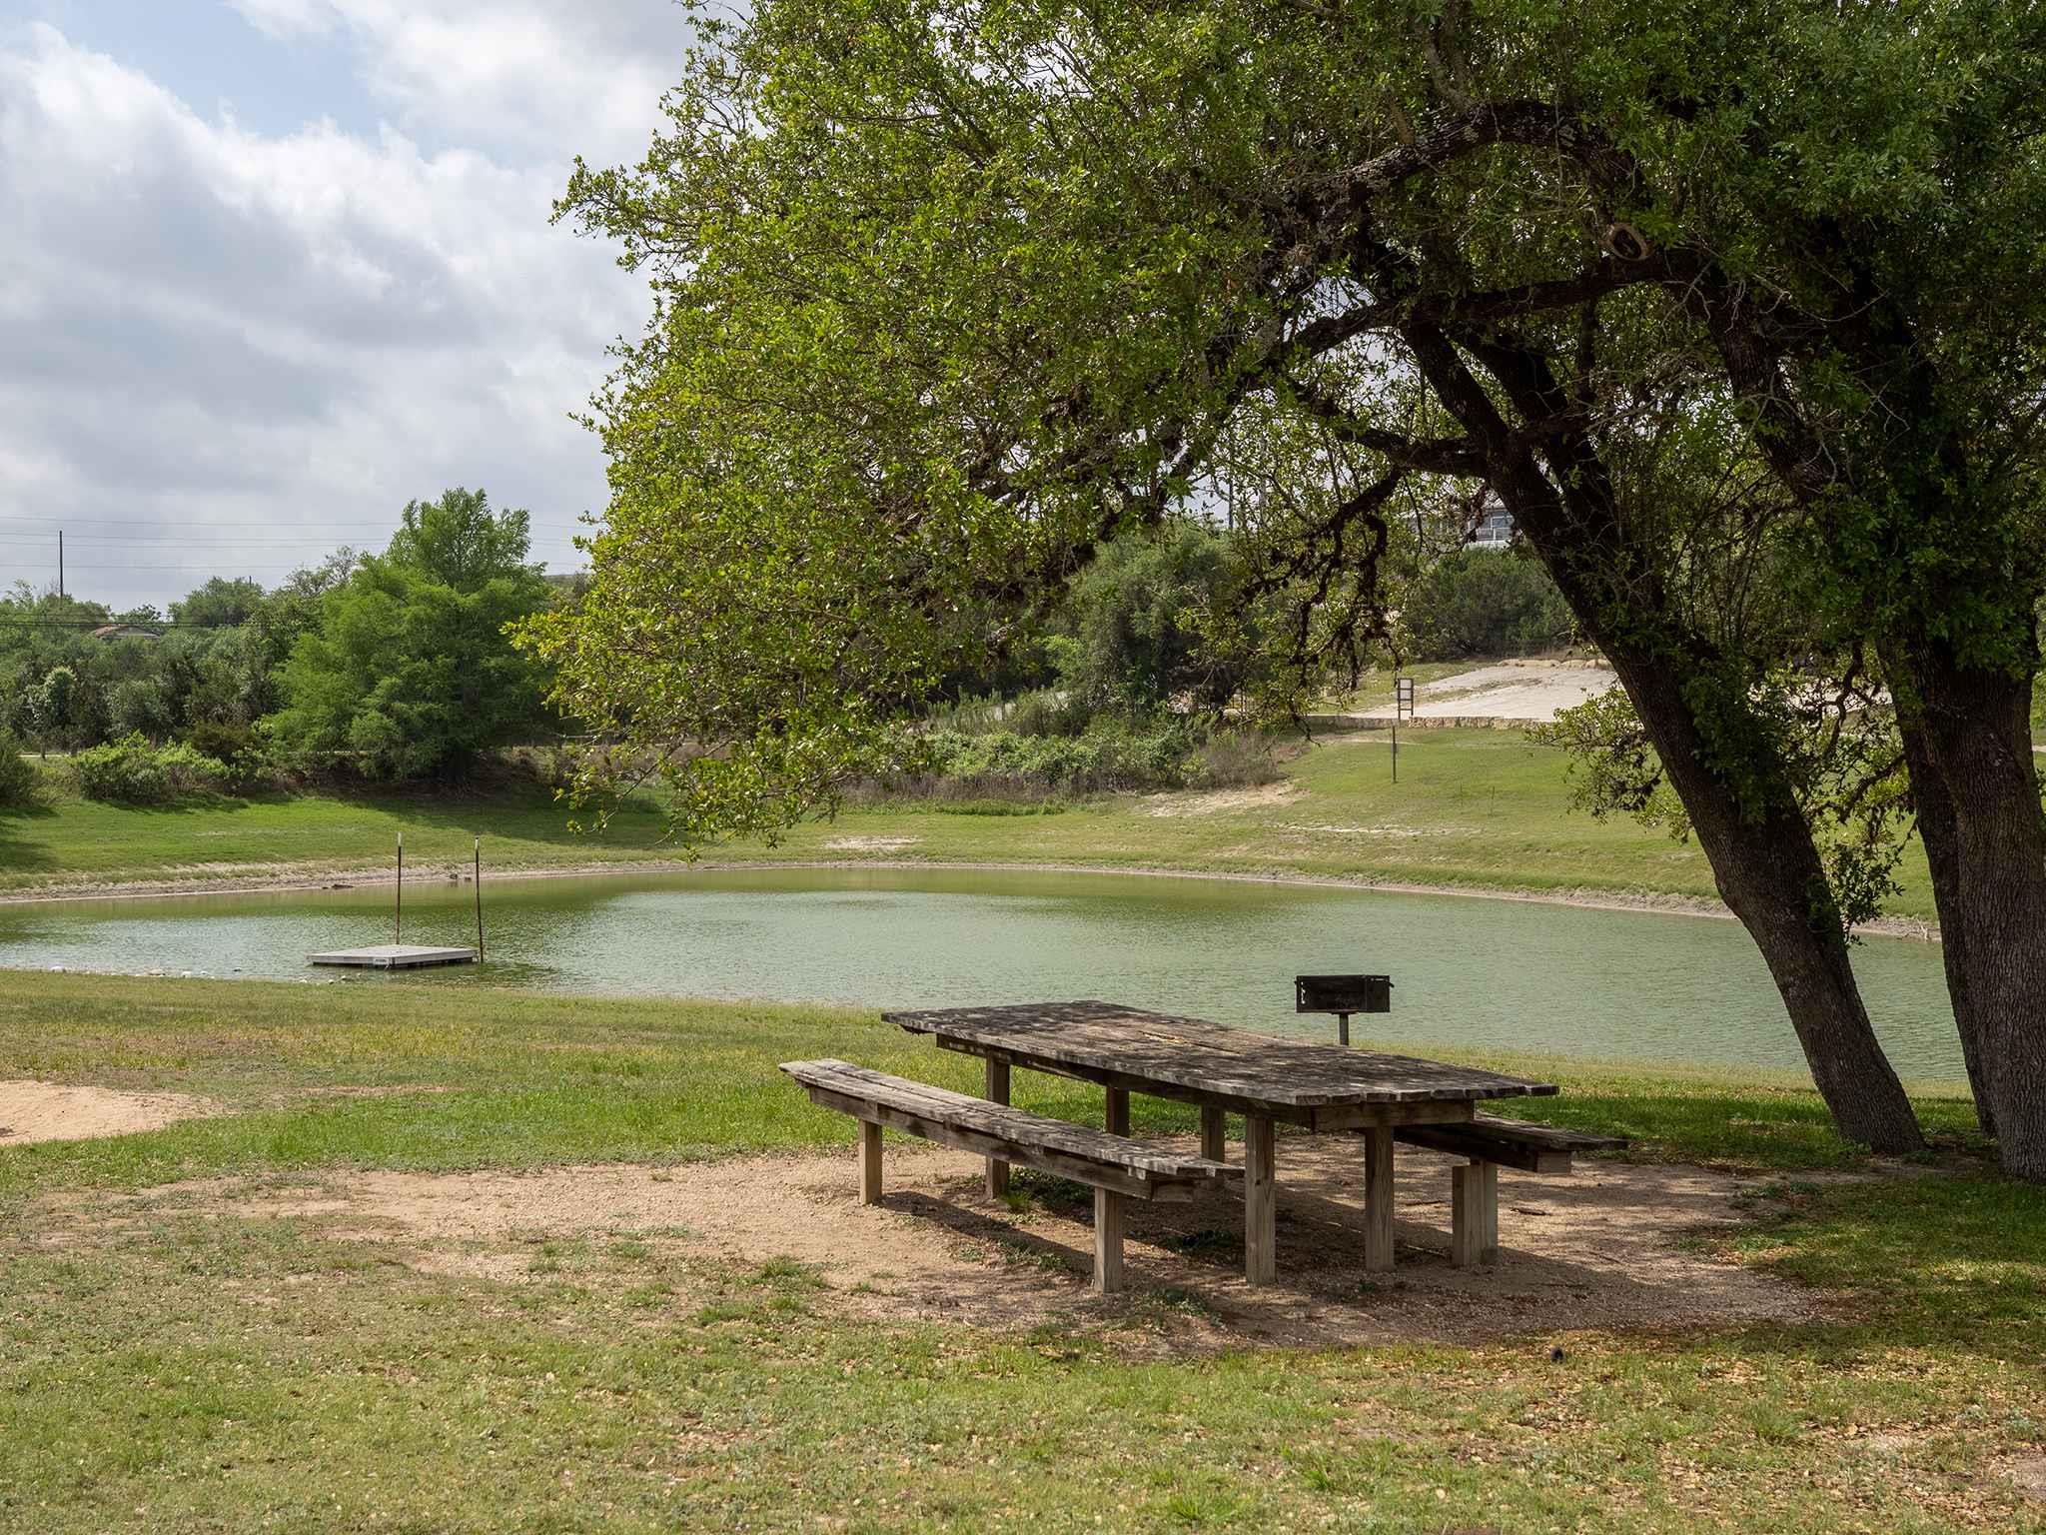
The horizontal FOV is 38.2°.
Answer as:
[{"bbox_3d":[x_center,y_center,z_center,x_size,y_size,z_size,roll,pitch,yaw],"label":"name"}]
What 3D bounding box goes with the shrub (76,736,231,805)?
[{"bbox_3d":[-23.942,0.066,81.000,4.250,1.930,3.100,0,0,-16],"label":"shrub"}]

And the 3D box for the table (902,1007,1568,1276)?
[{"bbox_3d":[0.639,1.505,11.987,1.087,0.767,3.651,0,0,-26],"label":"table"}]

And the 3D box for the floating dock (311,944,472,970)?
[{"bbox_3d":[-9.164,2.791,43.001,1.580,0.210,2.000,0,0,24],"label":"floating dock"}]

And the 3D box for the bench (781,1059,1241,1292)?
[{"bbox_3d":[-0.168,1.617,11.669,0.273,0.543,3.726,0,0,-26],"label":"bench"}]

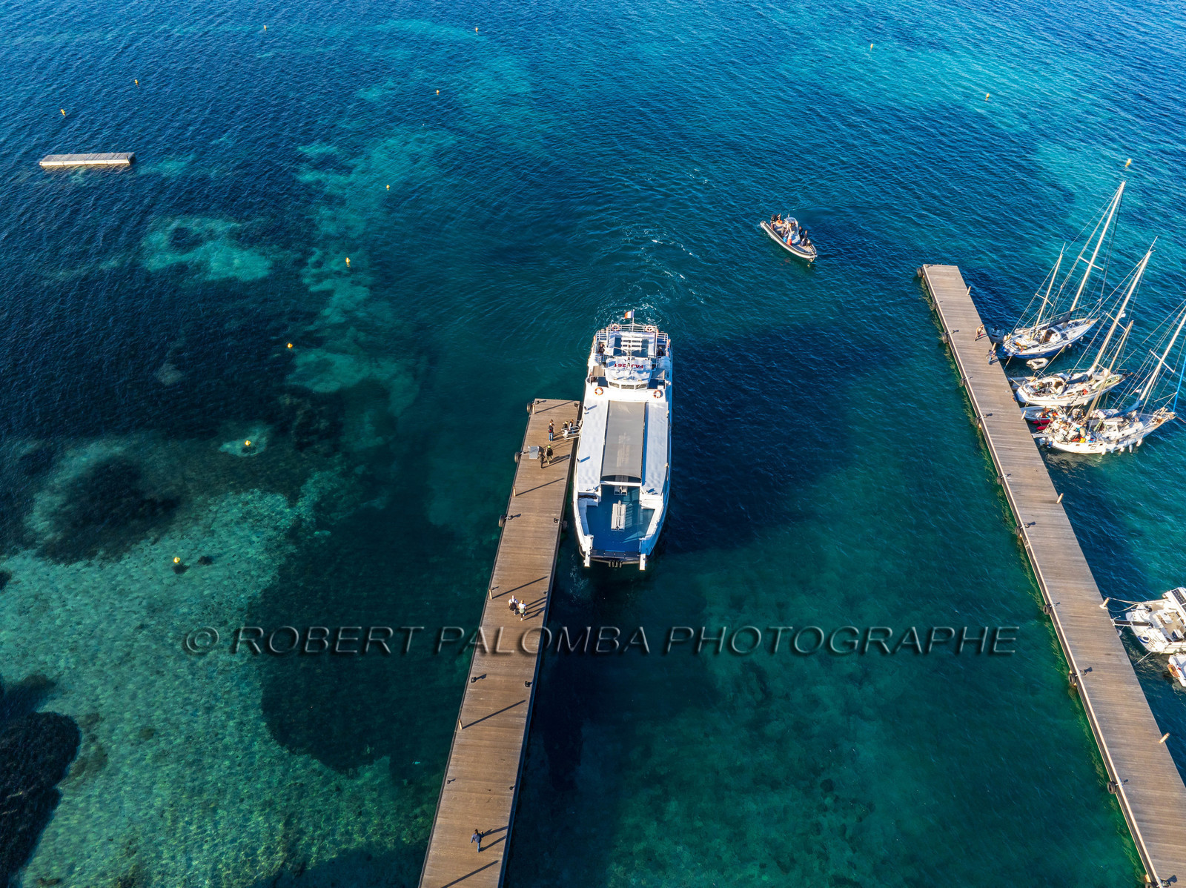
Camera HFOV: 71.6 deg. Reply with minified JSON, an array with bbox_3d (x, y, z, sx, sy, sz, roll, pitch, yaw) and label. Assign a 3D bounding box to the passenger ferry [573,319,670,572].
[{"bbox_3d":[2.641,-1.496,65.070,7.400,7.100,26.479,3,43,4],"label":"passenger ferry"}]

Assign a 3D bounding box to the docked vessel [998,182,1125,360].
[{"bbox_3d":[43.843,-15.465,73.752,11.773,15.800,3.450,-15,45,-15],"label":"docked vessel"}]

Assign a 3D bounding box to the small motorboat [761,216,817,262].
[{"bbox_3d":[22.535,-23.672,92.324,3.100,2.750,9.149,-13,44,-14],"label":"small motorboat"}]

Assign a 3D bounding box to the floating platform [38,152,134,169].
[{"bbox_3d":[-67.424,-38.010,109.928,11.468,0.650,2.350,-2,43,-2],"label":"floating platform"}]

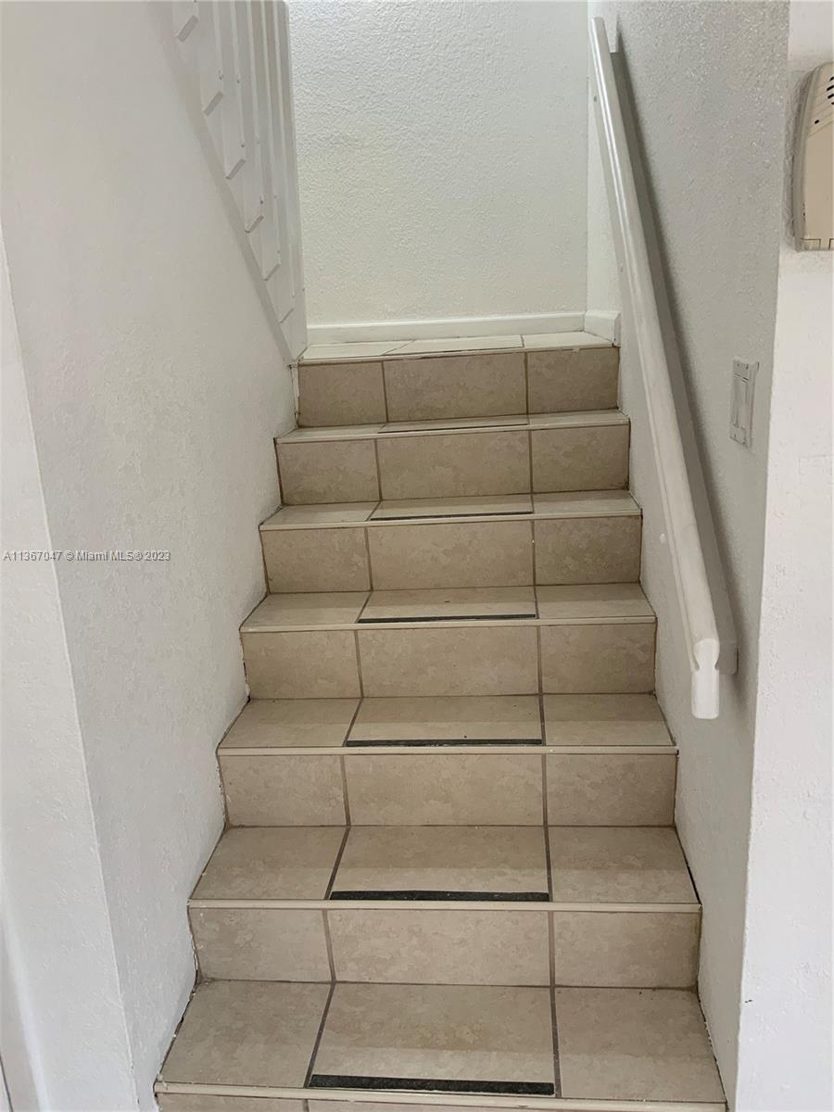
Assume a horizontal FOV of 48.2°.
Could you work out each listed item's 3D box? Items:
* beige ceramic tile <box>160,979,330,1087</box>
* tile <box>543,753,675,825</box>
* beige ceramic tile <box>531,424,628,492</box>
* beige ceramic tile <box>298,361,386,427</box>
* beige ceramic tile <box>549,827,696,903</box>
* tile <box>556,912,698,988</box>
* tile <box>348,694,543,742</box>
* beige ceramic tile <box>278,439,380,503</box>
[{"bbox_3d":[-0.322,0.907,1.774,0.278,0.010,0.255,-2,16,7],"label":"beige ceramic tile"},{"bbox_3d":[0.417,0.500,2.000,0.270,0.173,0.010,-2,16,7],"label":"tile"},{"bbox_3d":[0.462,-0.270,2.623,0.270,0.179,0.010,-2,16,7],"label":"beige ceramic tile"},{"bbox_3d":[-0.231,-0.501,2.870,0.265,0.178,0.010,-2,16,7],"label":"beige ceramic tile"},{"bbox_3d":[0.393,0.607,1.827,0.261,0.012,0.251,-2,16,7],"label":"beige ceramic tile"},{"bbox_3d":[0.386,0.730,1.731,0.261,0.166,0.012,-2,16,7],"label":"tile"},{"bbox_3d":[0.069,0.383,2.149,0.426,0.010,0.254,-2,16,7],"label":"tile"},{"bbox_3d":[-0.249,-0.244,2.668,0.272,0.172,0.010,-2,16,7],"label":"beige ceramic tile"}]

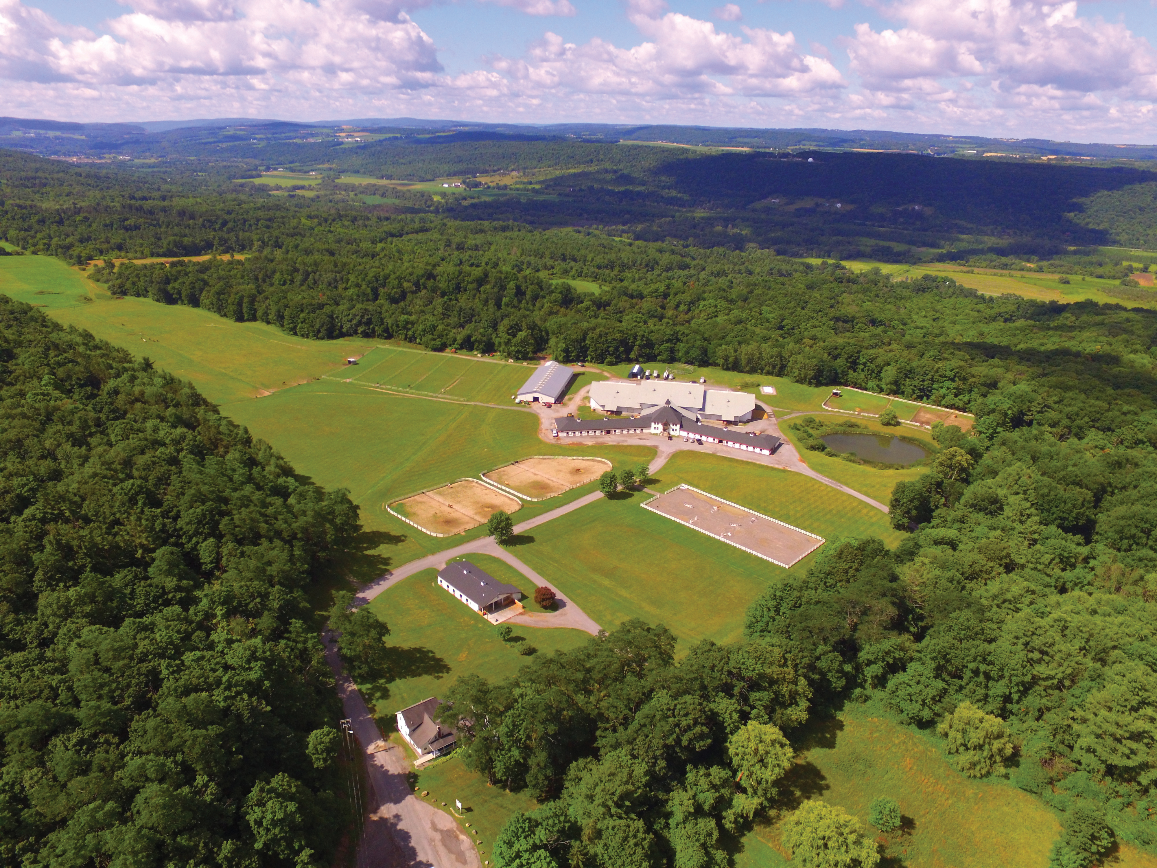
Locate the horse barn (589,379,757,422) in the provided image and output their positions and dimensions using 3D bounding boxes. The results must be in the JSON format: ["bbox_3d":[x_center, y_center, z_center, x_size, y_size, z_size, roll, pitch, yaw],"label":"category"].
[{"bbox_3d":[51.720,-20.070,369.420,90.000,14.500,27.000,5,24,9],"label":"horse barn"}]

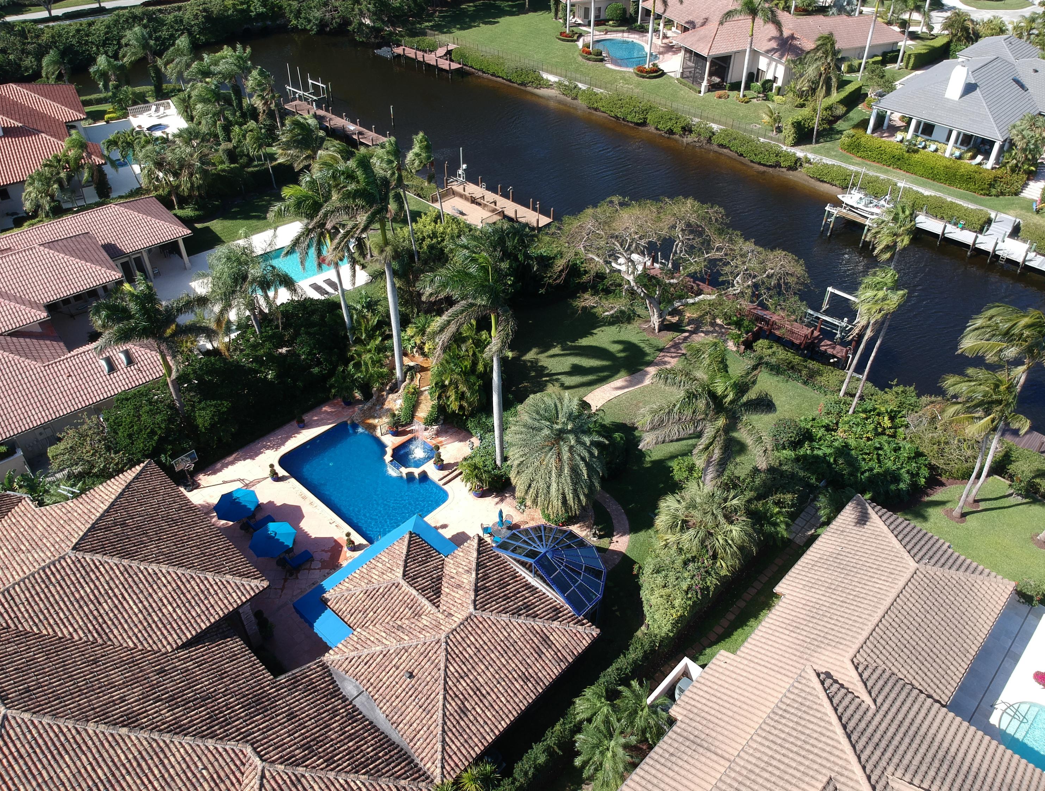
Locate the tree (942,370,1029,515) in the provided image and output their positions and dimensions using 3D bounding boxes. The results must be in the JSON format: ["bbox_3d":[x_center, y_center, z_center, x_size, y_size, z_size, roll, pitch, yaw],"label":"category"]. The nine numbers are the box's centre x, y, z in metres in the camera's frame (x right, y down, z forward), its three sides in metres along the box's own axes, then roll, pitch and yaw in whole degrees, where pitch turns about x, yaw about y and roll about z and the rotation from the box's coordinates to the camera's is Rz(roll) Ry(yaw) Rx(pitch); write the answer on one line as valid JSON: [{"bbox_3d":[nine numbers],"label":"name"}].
[{"bbox_3d":[24.927,3.319,43.119,4.900,10.400,4.600,1,40,0],"label":"tree"}]

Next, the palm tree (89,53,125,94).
[{"bbox_3d":[-56.051,-43.090,103.546,4.400,6.200,4.400,0,39,0],"label":"palm tree"}]

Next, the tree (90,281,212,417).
[{"bbox_3d":[-22.807,-1.835,49.023,7.000,11.000,6.800,0,39,0],"label":"tree"}]

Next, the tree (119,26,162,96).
[{"bbox_3d":[-51.085,-45.152,103.963,5.910,9.470,5.200,0,39,0],"label":"tree"}]

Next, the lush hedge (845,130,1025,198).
[{"bbox_3d":[45.693,-26.686,87.279,4.800,1.500,20.300,-30,48,-32],"label":"lush hedge"}]

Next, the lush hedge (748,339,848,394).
[{"bbox_3d":[20.439,-2.107,56.669,6.970,1.300,2.400,29,48,29],"label":"lush hedge"}]

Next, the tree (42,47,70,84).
[{"bbox_3d":[-62.371,-43.046,103.048,4.040,7.370,4.000,0,39,0],"label":"tree"}]

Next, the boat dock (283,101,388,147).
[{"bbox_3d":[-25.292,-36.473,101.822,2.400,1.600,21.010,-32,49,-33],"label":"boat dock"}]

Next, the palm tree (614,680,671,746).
[{"bbox_3d":[5.501,14.686,35.157,2.600,2.900,2.600,1,40,0],"label":"palm tree"}]

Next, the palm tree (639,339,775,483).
[{"bbox_3d":[10.715,2.634,45.089,7.400,8.600,6.800,1,40,0],"label":"palm tree"}]

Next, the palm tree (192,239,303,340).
[{"bbox_3d":[-20.300,-7.786,58.194,7.530,8.910,6.500,0,39,0],"label":"palm tree"}]

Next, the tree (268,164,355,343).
[{"bbox_3d":[-14.412,-9.313,55.049,6.200,15.230,5.600,0,39,0],"label":"tree"}]

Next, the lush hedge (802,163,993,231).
[{"bbox_3d":[39.321,-21.705,81.253,19.680,1.700,3.000,32,49,31],"label":"lush hedge"}]

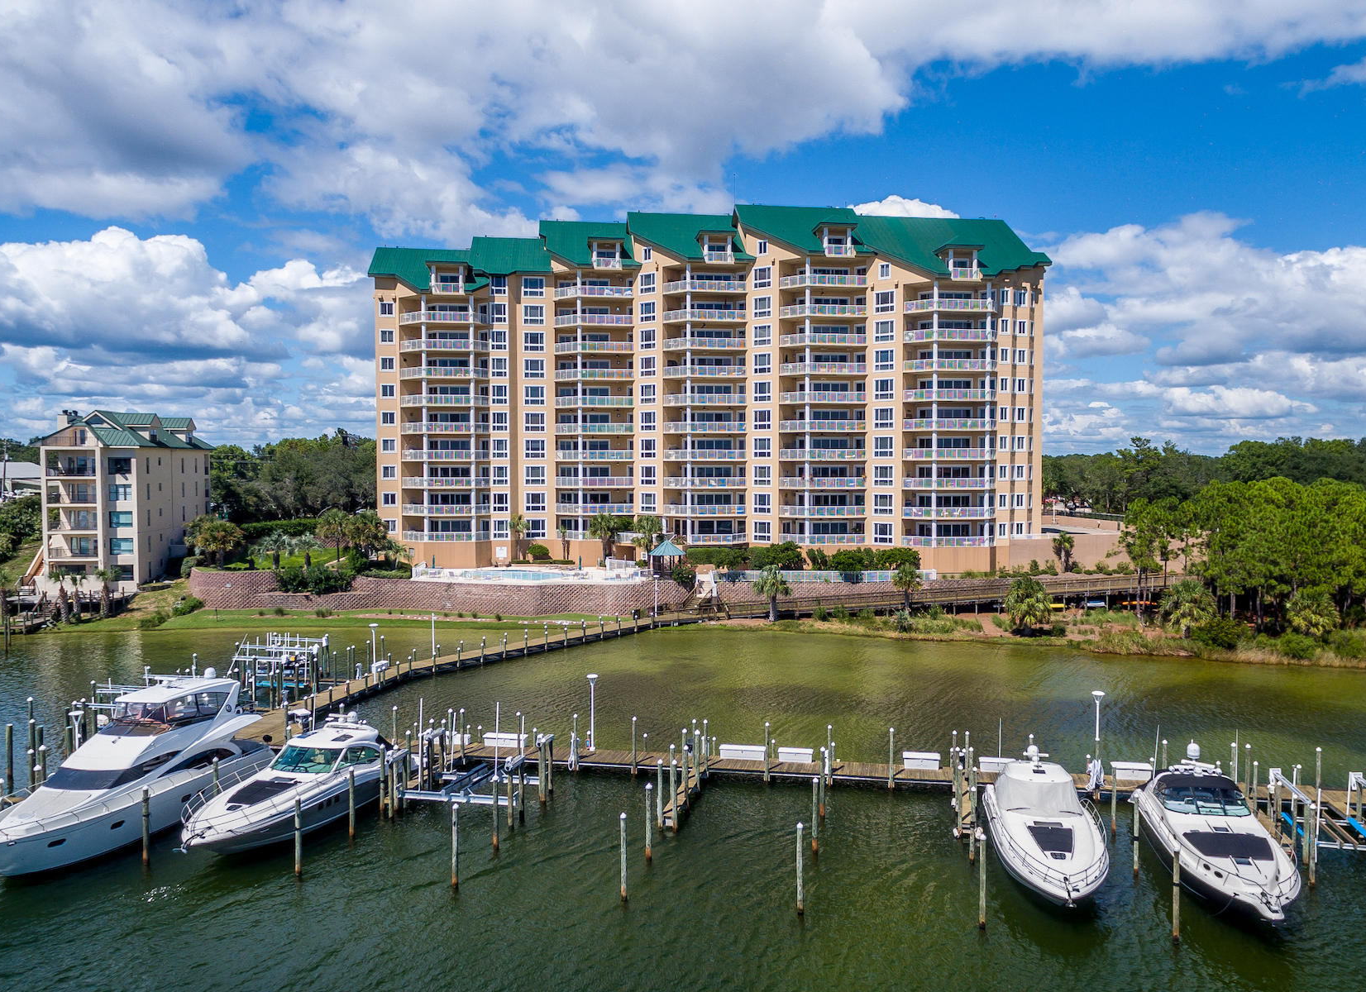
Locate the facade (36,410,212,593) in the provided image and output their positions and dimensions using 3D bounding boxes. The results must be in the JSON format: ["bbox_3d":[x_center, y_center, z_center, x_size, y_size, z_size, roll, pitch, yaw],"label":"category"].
[{"bbox_3d":[-63.200,0.126,95.164,9.500,19.200,18.000,0,2,-6],"label":"facade"}]

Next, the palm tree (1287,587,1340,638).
[{"bbox_3d":[50.686,9.543,66.500,4.082,4.401,4.082,0,2,0],"label":"palm tree"}]

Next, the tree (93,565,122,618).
[{"bbox_3d":[-54.853,9.146,78.800,2.687,4.889,2.687,0,2,0],"label":"tree"}]

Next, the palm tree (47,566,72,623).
[{"bbox_3d":[-57.286,9.035,76.000,2.250,5.240,2.250,0,2,0],"label":"palm tree"}]

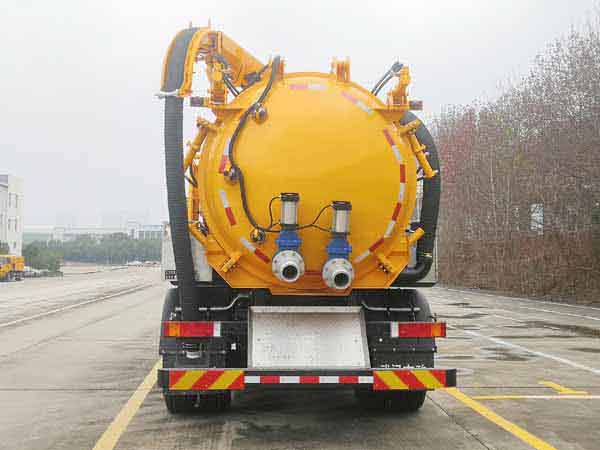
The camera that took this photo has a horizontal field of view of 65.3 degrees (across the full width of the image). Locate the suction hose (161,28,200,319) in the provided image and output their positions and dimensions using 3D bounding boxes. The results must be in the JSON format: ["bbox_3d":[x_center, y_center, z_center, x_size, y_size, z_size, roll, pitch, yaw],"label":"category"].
[{"bbox_3d":[-1.000,-0.450,3.970,0.340,2.500,0.380,0,-4,-2],"label":"suction hose"}]

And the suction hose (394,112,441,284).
[{"bbox_3d":[1.055,-0.240,4.200,0.420,1.520,0.300,0,-4,-2],"label":"suction hose"}]

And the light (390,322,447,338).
[{"bbox_3d":[0.932,0.830,3.680,0.440,0.120,0.080,0,-4,-2],"label":"light"}]

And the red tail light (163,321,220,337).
[{"bbox_3d":[-0.853,0.815,3.680,0.450,0.120,0.080,0,-4,-2],"label":"red tail light"}]

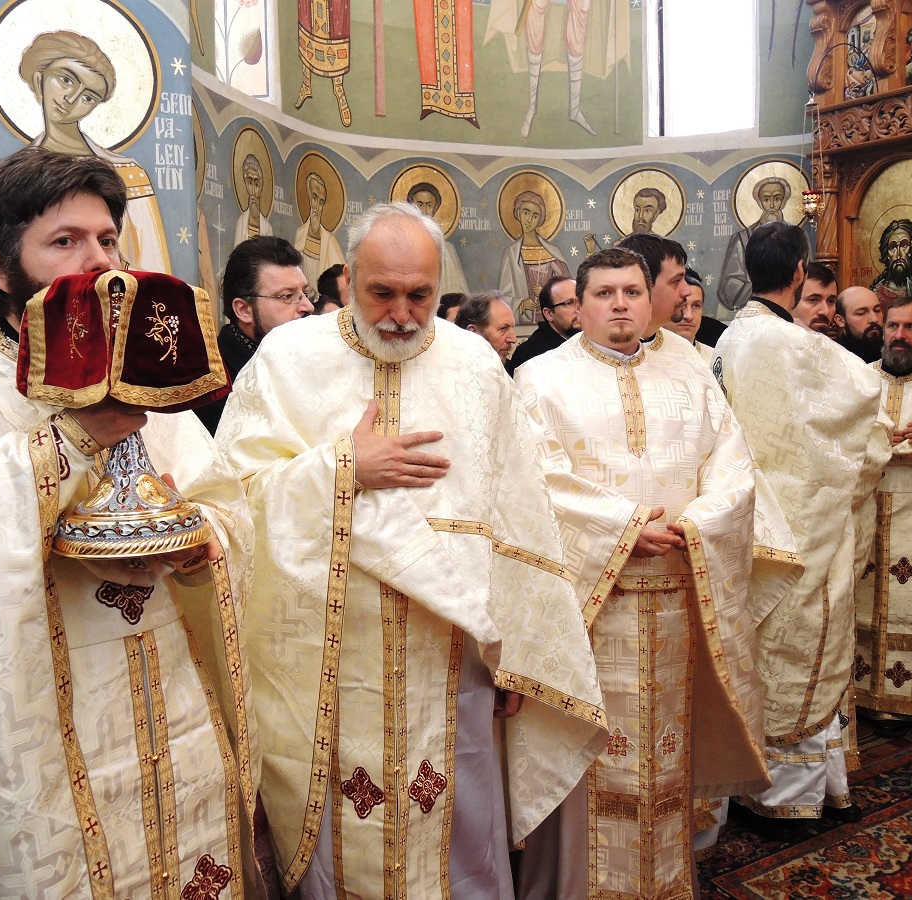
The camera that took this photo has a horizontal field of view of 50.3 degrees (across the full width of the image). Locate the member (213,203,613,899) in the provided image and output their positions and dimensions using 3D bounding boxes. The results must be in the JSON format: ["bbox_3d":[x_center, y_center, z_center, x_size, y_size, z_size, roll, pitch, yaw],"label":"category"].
[{"bbox_3d":[-0.087,0.356,1.890,0.740,1.674,0.500,-1,3,-6],"label":"member"}]

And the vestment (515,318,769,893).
[{"bbox_3d":[0.455,0.389,2.380,0.640,1.343,0.480,-1,3,-8],"label":"vestment"}]

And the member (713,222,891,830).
[{"bbox_3d":[1.017,0.224,2.900,0.520,1.804,0.560,-2,3,-14],"label":"member"}]

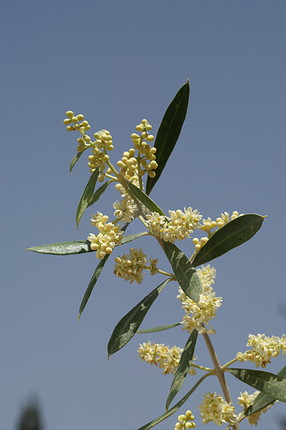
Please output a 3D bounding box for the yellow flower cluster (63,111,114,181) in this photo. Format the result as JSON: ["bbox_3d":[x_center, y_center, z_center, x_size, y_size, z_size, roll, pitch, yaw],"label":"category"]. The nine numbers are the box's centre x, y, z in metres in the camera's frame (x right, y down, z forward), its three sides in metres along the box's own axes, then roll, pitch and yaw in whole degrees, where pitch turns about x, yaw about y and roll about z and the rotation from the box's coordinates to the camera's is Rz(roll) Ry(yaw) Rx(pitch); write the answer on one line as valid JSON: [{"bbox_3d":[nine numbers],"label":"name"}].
[{"bbox_3d":[-0.026,-0.036,0.460,0.019,0.042,0.018,-35,0,0],"label":"yellow flower cluster"}]

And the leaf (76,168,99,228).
[{"bbox_3d":[-0.028,-0.008,0.458,0.007,0.033,0.006,20,0,0],"label":"leaf"}]

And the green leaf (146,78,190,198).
[{"bbox_3d":[0.014,-0.039,0.450,0.013,0.063,0.006,22,-9,-14],"label":"green leaf"}]

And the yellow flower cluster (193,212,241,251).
[{"bbox_3d":[0.038,0.009,0.468,0.030,0.014,0.015,-40,0,0],"label":"yellow flower cluster"}]

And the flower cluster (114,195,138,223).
[{"bbox_3d":[-0.009,-0.003,0.443,0.013,0.013,0.013,0,-18,0],"label":"flower cluster"}]

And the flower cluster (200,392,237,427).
[{"bbox_3d":[0.037,0.096,0.440,0.018,0.017,0.018,0,-18,0],"label":"flower cluster"}]

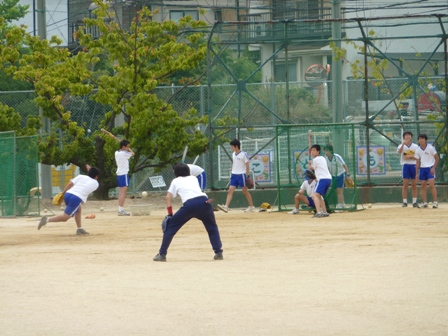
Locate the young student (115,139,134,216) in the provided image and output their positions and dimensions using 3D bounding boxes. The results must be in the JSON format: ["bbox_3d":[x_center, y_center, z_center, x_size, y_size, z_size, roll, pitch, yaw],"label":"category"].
[{"bbox_3d":[-2.196,0.217,64.600,0.350,1.700,0.430,-2,1,-25],"label":"young student"}]

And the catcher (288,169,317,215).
[{"bbox_3d":[1.754,0.524,62.300,0.720,0.950,0.750,-1,1,27],"label":"catcher"}]

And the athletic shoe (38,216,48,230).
[{"bbox_3d":[-3.185,0.974,51.300,0.120,0.270,0.100,24,0,-32],"label":"athletic shoe"}]

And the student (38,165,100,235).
[{"bbox_3d":[-2.759,0.563,52.000,0.620,1.250,1.080,-1,1,40],"label":"student"}]

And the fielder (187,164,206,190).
[{"bbox_3d":[-0.730,0.472,62.500,0.780,1.100,0.500,-1,1,-12],"label":"fielder"}]

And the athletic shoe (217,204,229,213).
[{"bbox_3d":[-0.026,0.902,64.200,0.280,0.120,0.100,38,-8,-20],"label":"athletic shoe"}]

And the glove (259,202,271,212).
[{"bbox_3d":[0.903,0.885,64.900,0.260,0.200,0.200,-1,1,6],"label":"glove"}]

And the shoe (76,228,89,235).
[{"bbox_3d":[-2.533,1.138,52.200,0.260,0.110,0.100,-2,1,-38],"label":"shoe"}]

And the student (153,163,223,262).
[{"bbox_3d":[-0.504,0.614,40.200,0.940,1.350,0.680,-1,1,-14],"label":"student"}]

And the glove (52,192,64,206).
[{"bbox_3d":[-2.931,0.557,51.500,0.150,0.270,0.200,37,-7,32],"label":"glove"}]

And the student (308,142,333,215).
[{"bbox_3d":[2.022,0.277,61.000,0.440,1.530,0.430,-1,1,35],"label":"student"}]

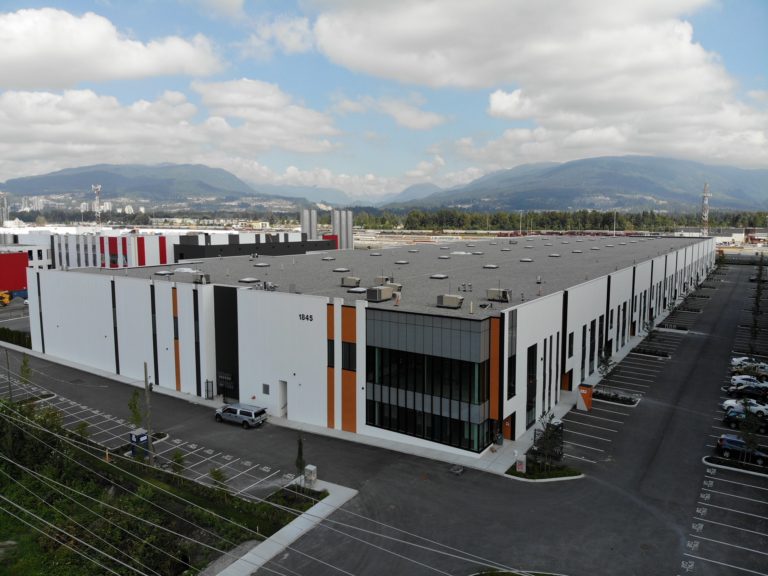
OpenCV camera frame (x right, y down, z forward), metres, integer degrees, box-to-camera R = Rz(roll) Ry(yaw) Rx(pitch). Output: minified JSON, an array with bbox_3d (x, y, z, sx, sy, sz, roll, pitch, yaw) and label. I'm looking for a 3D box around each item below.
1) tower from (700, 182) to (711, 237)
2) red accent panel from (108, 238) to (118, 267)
[{"bbox_3d":[278.723,-64.546,463.216,6.500,51.710,6.000,5,9,35],"label":"tower"},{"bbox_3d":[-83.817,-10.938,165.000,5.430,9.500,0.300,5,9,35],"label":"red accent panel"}]

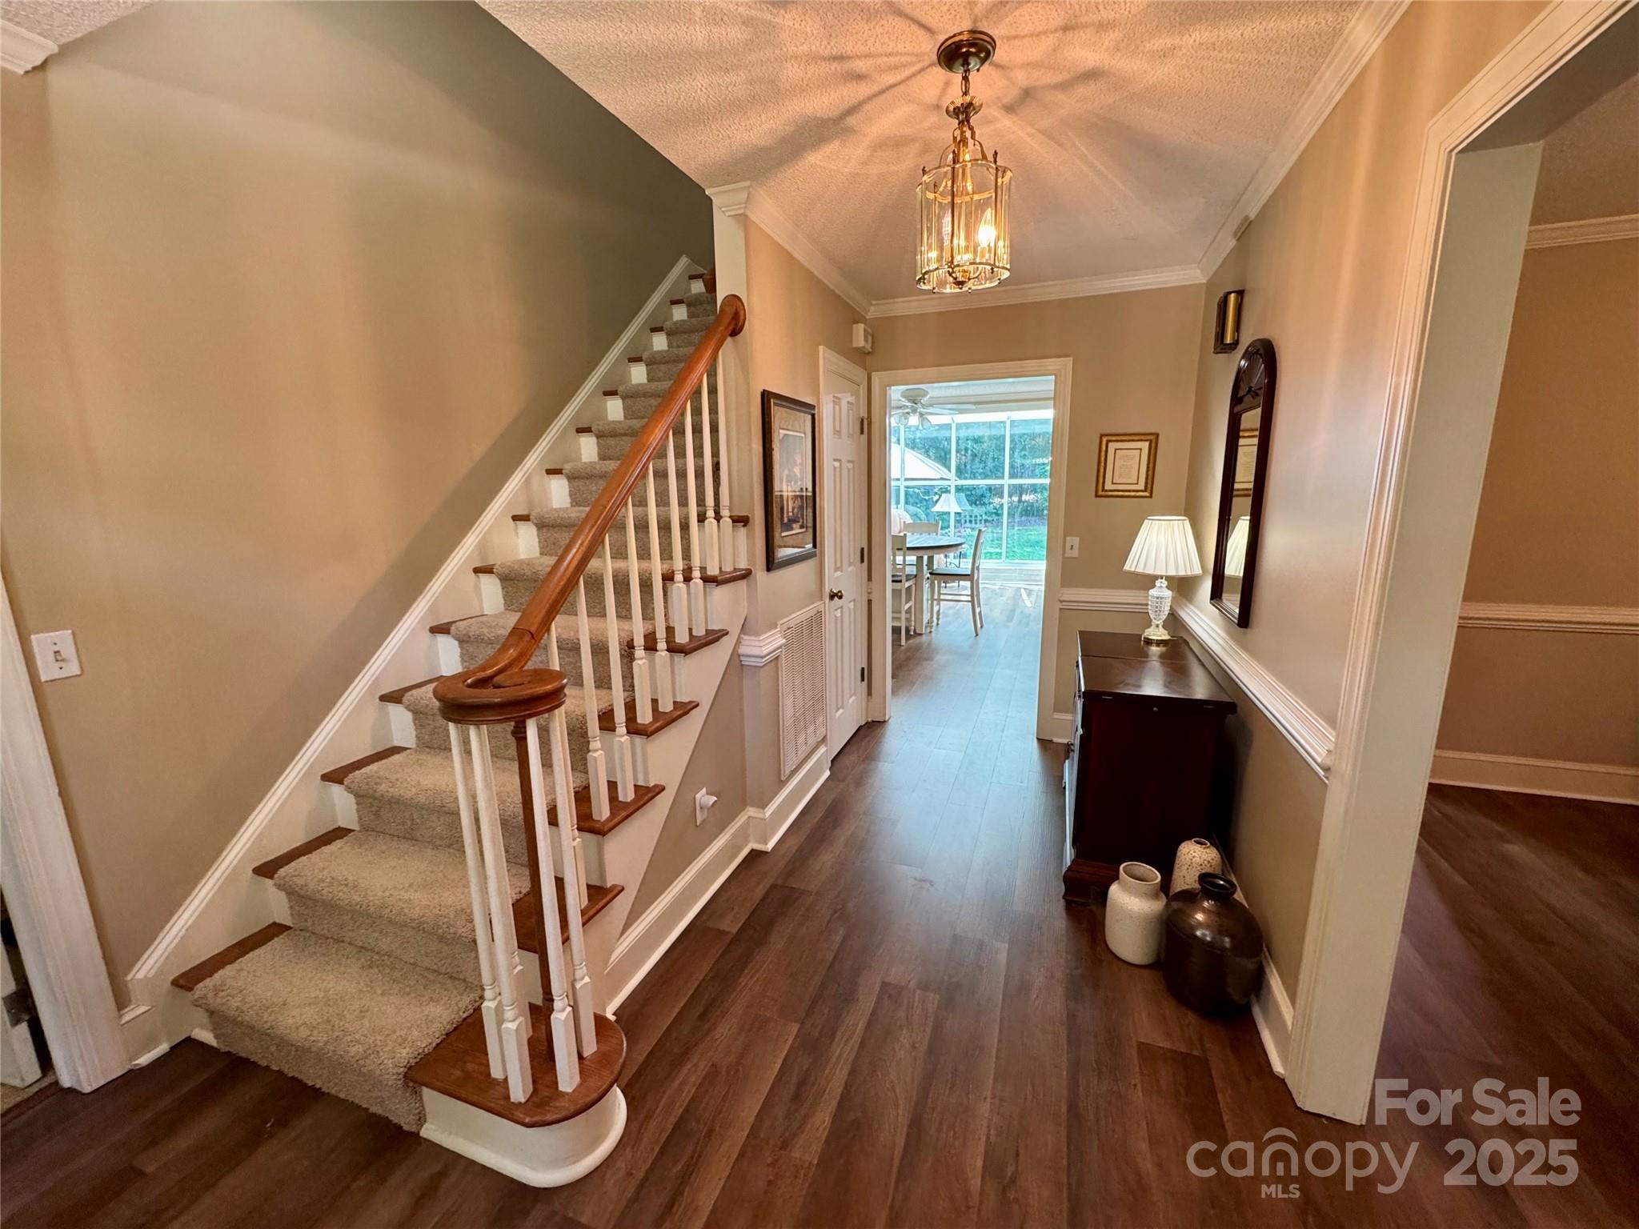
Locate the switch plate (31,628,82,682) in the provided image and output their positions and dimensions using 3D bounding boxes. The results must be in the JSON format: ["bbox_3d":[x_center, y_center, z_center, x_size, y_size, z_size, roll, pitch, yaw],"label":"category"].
[{"bbox_3d":[-1.863,0.102,1.618,0.013,0.115,0.070,3,12,20],"label":"switch plate"}]

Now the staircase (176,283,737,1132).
[{"bbox_3d":[-0.681,-0.423,2.776,1.340,2.760,3.080,3,12,20],"label":"staircase"}]

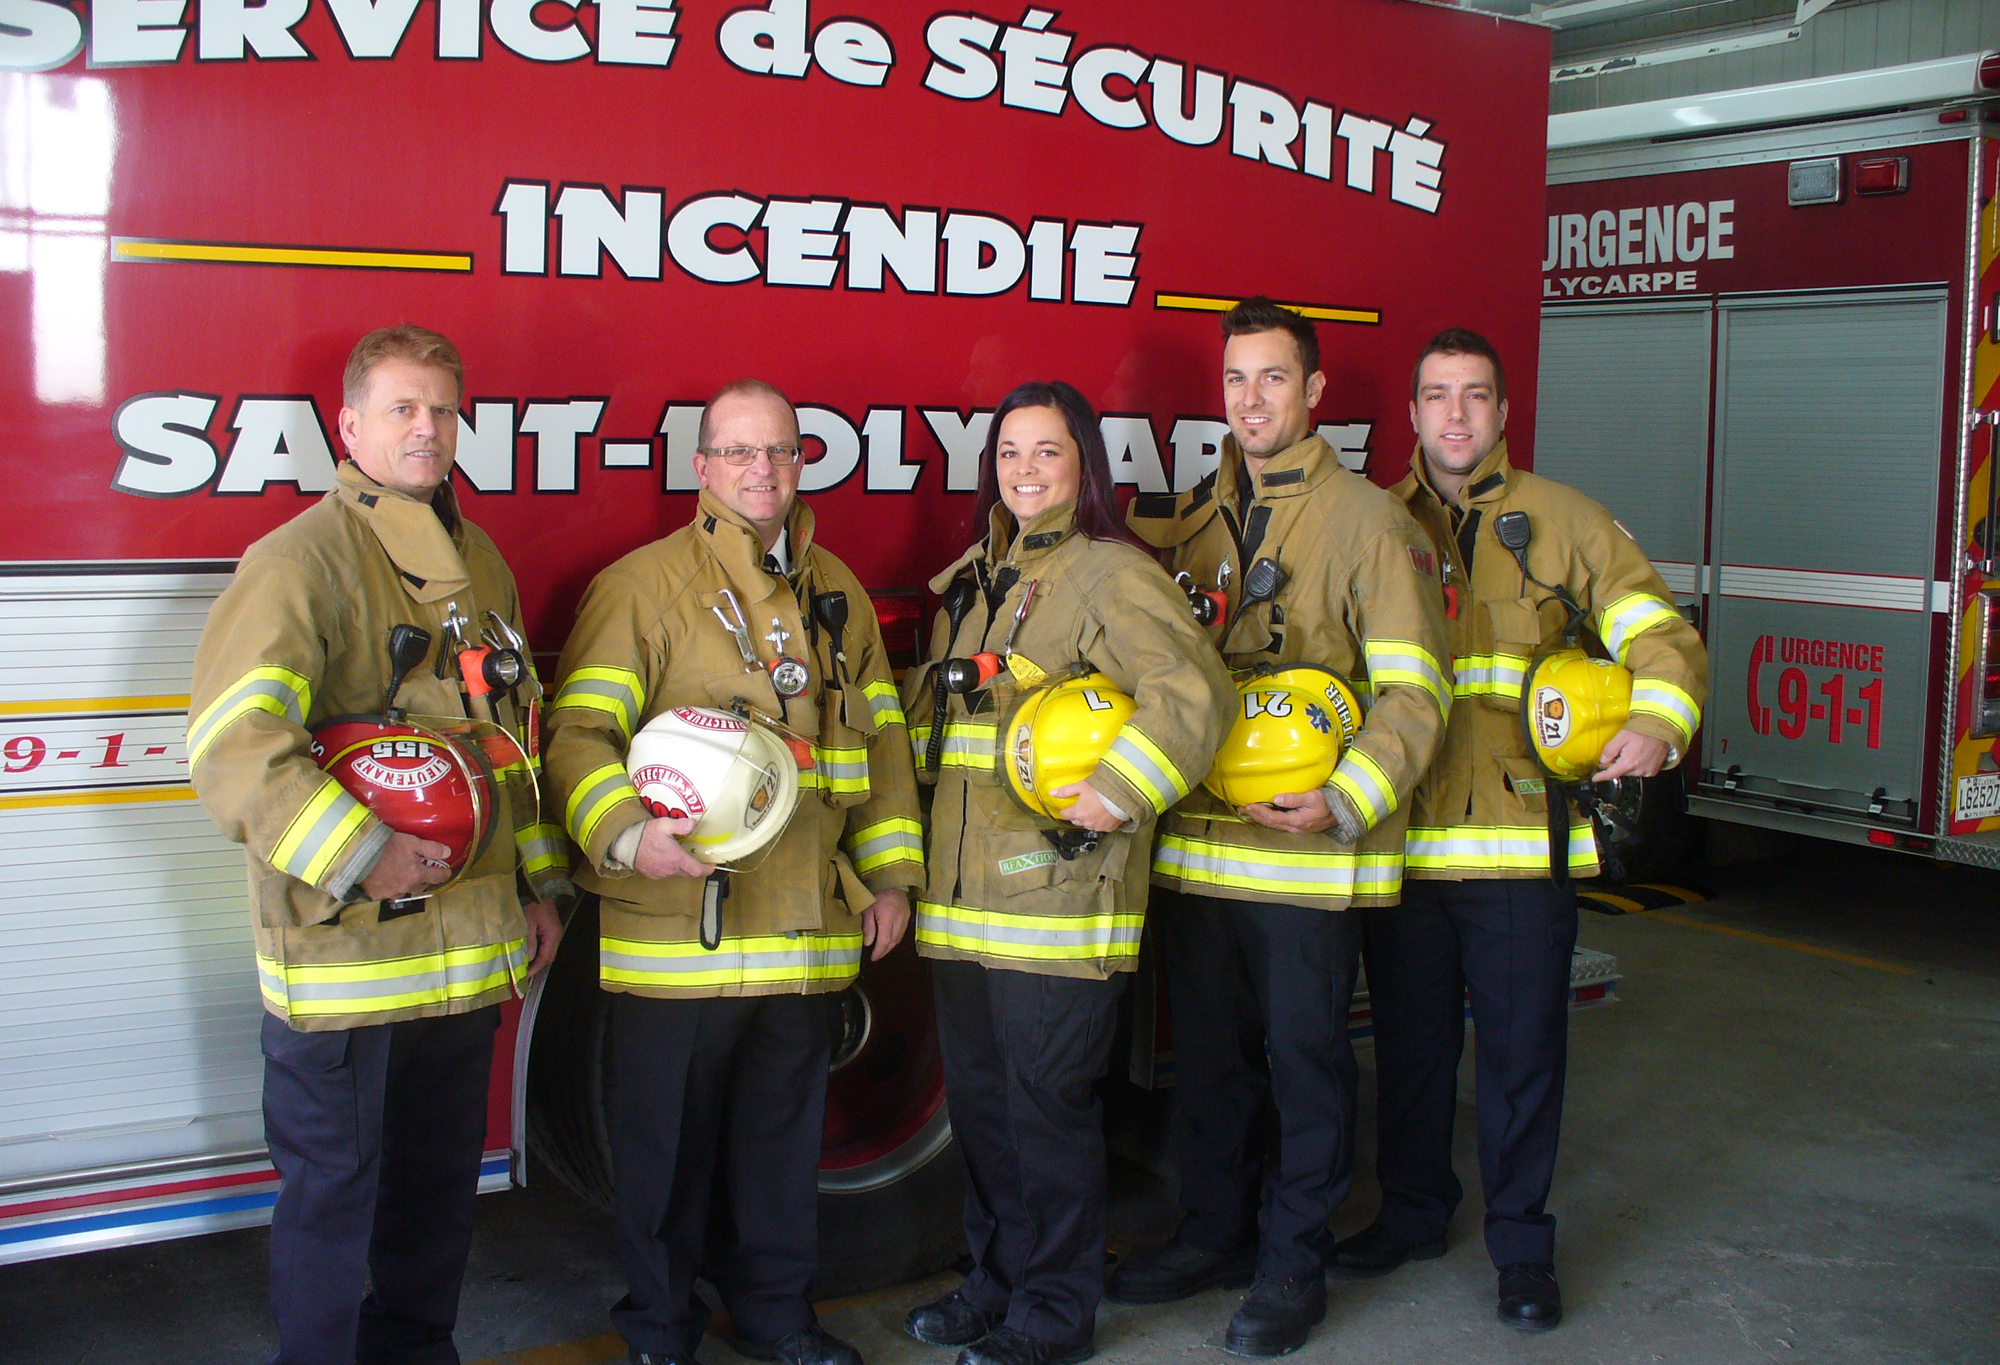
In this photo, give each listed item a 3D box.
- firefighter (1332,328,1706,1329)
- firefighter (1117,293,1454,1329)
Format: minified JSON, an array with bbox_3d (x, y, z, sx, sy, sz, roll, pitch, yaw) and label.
[{"bbox_3d":[0.969,0.268,4.055,0.650,1.820,0.470,3,6,20],"label":"firefighter"},{"bbox_3d":[0.495,0.261,3.903,0.600,1.850,0.470,6,8,38],"label":"firefighter"}]

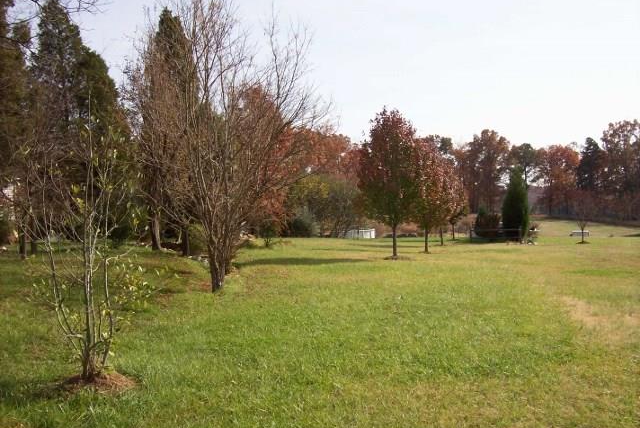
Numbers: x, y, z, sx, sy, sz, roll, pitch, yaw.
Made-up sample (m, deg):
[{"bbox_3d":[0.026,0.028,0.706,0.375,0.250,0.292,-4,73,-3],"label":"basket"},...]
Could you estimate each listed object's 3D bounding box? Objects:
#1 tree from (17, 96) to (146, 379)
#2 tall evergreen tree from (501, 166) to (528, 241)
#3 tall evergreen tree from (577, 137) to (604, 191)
[{"bbox_3d":[-2.339,0.234,6.500,1.194,2.764,1.144,0,0,0],"label":"tree"},{"bbox_3d":[12.891,-0.694,44.000,1.785,5.024,1.785,0,0,0],"label":"tall evergreen tree"},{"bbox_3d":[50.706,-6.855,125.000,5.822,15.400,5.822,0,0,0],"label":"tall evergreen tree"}]

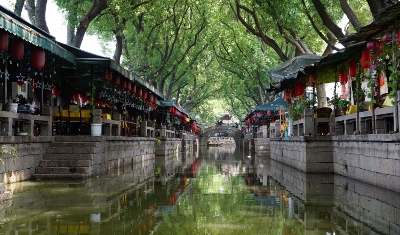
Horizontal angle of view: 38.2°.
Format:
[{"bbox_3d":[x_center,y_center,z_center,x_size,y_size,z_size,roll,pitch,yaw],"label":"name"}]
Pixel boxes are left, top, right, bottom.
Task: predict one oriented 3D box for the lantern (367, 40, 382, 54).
[{"bbox_3d":[3.931,-1.597,13.000,0.350,0.340,0.350,0,-2,2],"label":"lantern"}]

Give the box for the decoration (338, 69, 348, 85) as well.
[{"bbox_3d":[4.180,-1.186,16.800,0.270,0.430,0.270,0,-2,2],"label":"decoration"}]

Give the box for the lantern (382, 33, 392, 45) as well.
[{"bbox_3d":[4.214,-1.736,12.900,0.310,0.310,0.310,0,-2,2],"label":"lantern"}]

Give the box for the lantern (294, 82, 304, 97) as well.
[{"bbox_3d":[3.433,-0.969,20.000,0.350,0.470,0.350,0,-2,2],"label":"lantern"}]

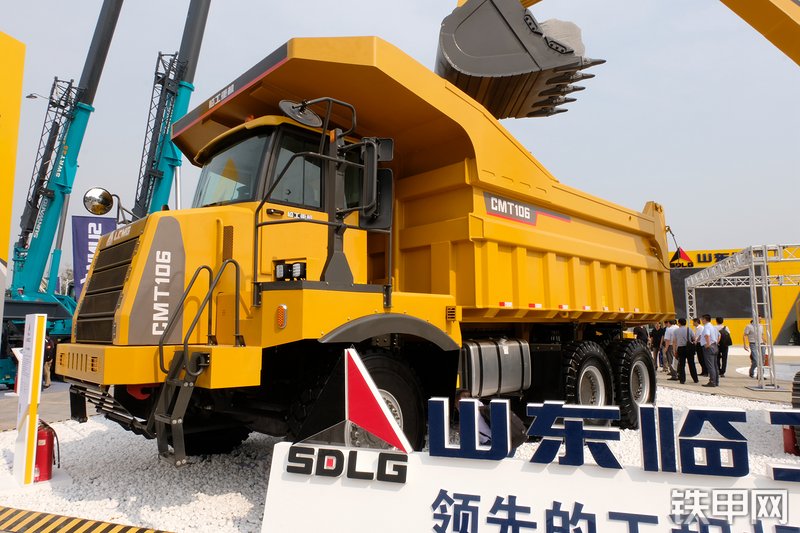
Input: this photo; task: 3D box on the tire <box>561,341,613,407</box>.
[{"bbox_3d":[2.515,1.744,7.479,1.356,1.356,0.400,6,-9,-43],"label":"tire"}]

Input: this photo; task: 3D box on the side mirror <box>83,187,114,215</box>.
[{"bbox_3d":[-3.037,-0.660,5.376,0.064,0.278,0.278,1,-4,40],"label":"side mirror"}]

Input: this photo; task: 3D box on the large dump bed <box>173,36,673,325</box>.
[{"bbox_3d":[0.744,-0.372,8.036,7.307,2.584,3.731,6,-9,-43],"label":"large dump bed"}]

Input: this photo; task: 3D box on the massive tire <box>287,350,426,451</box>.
[{"bbox_3d":[-0.361,1.480,4.971,1.356,1.356,0.409,6,-9,-43],"label":"massive tire"}]

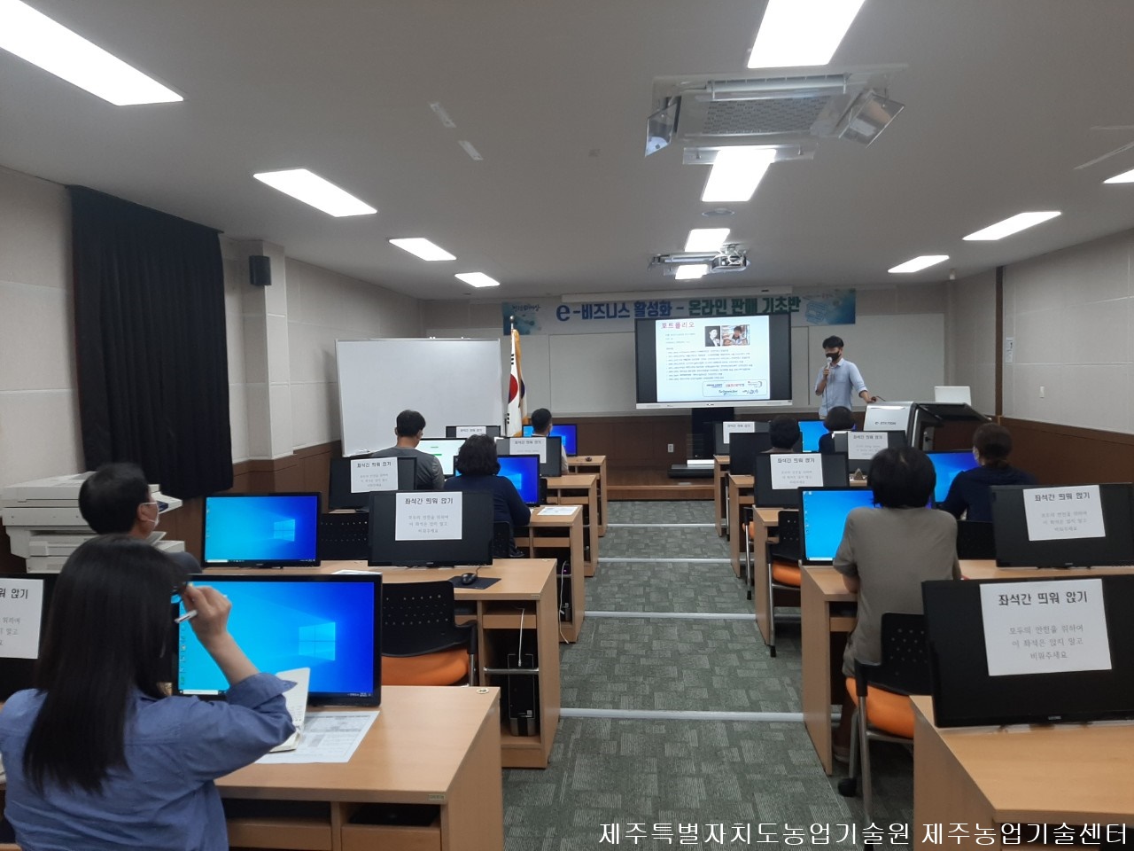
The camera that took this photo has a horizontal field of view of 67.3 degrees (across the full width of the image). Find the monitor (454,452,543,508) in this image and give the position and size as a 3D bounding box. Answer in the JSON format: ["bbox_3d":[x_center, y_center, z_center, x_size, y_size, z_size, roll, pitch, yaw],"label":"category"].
[{"bbox_3d":[-0.444,0.361,5.440,0.558,0.355,0.170,-1,4,7],"label":"monitor"}]

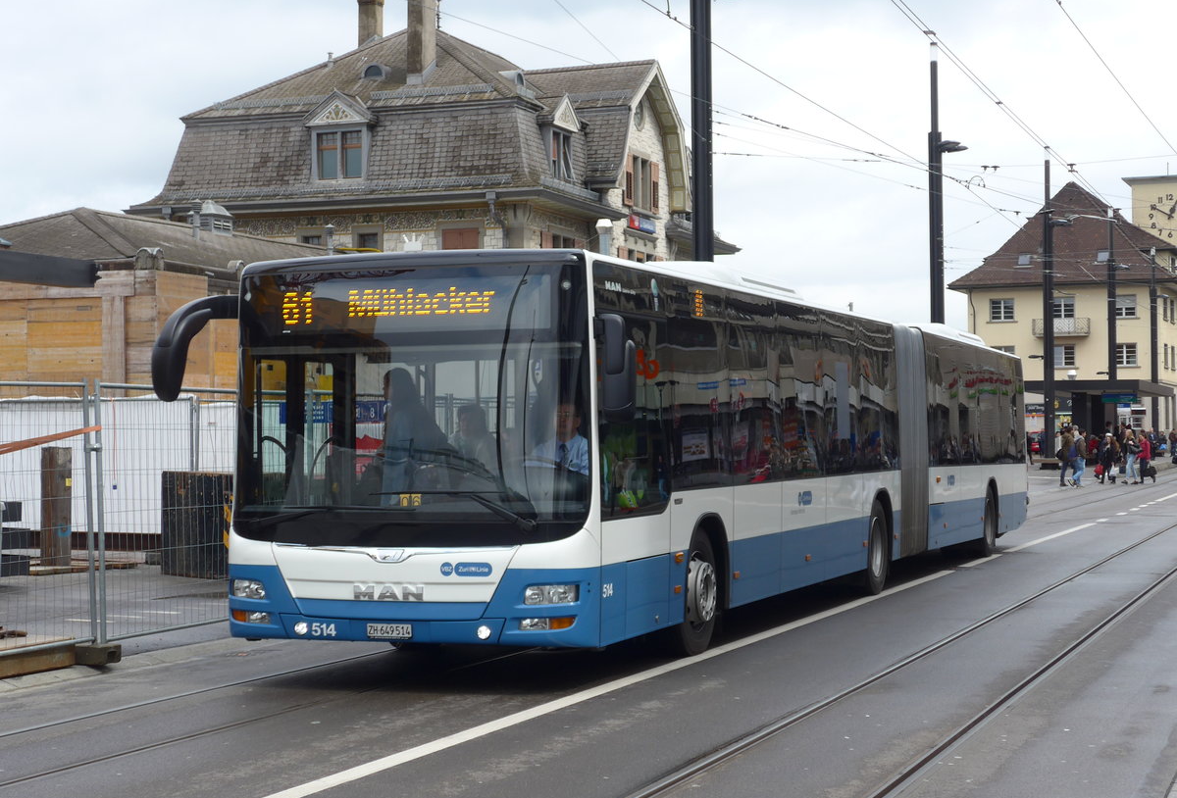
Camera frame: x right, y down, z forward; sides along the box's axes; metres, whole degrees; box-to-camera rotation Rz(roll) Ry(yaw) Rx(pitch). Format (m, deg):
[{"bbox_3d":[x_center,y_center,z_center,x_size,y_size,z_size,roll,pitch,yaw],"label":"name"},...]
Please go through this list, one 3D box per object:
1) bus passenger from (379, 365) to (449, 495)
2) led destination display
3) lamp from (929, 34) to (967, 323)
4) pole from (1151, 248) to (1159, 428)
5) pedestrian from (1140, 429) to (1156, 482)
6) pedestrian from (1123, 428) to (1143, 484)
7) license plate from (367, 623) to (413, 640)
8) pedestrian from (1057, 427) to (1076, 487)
[{"bbox_3d":[-1.243,0.638,14.789,0.420,1.710,0.500,0,-1,20],"label":"bus passenger"},{"bbox_3d":[-1.205,-0.603,13.314,2.126,0.400,0.100,0,-1,20],"label":"led destination display"},{"bbox_3d":[10.323,-3.952,60.436,1.100,12.616,1.200,0,-1,20],"label":"lamp"},{"bbox_3d":[34.083,-2.934,127.049,0.420,12.388,0.420,0,-1,20],"label":"pole"},{"bbox_3d":[16.893,1.743,63.700,0.500,1.618,0.500,0,-1,-18],"label":"pedestrian"},{"bbox_3d":[16.239,1.734,63.000,0.500,1.633,0.500,0,-1,-18],"label":"pedestrian"},{"bbox_3d":[-1.232,1.442,13.069,0.300,0.081,0.012,0,-1,20],"label":"license plate"},{"bbox_3d":[13.836,1.662,61.000,0.500,1.745,0.520,0,-1,-18],"label":"pedestrian"}]

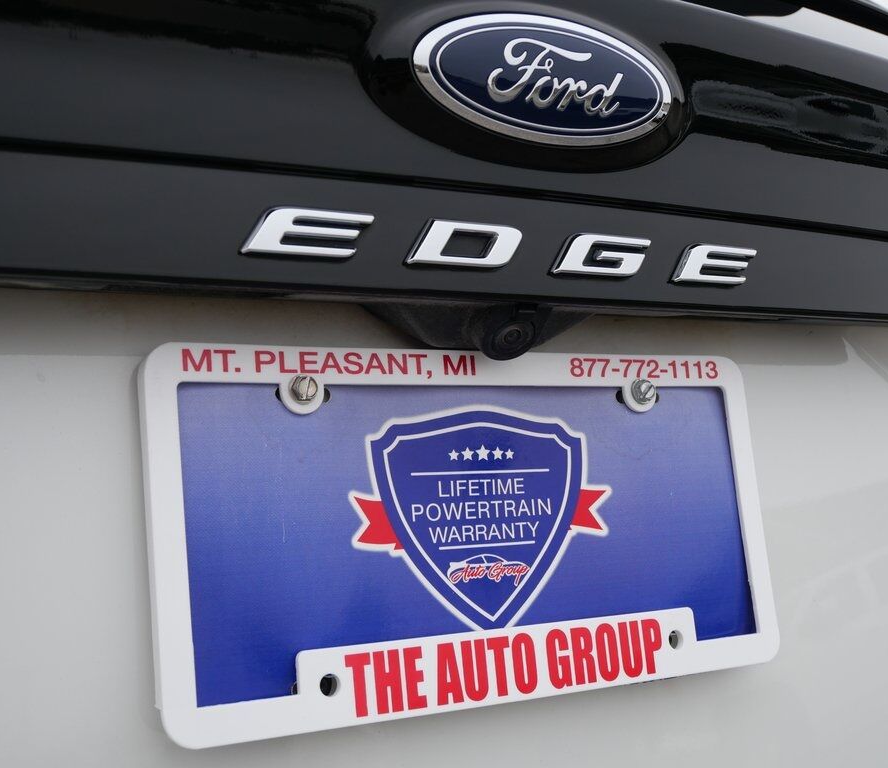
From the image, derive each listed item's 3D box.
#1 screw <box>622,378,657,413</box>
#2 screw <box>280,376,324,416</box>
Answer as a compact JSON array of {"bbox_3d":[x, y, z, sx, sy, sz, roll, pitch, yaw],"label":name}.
[{"bbox_3d":[0.097,0.005,0.581,0.018,0.017,0.010,0,-13,-29],"label":"screw"},{"bbox_3d":[-0.059,0.004,0.494,0.018,0.017,0.010,0,-13,-29],"label":"screw"}]

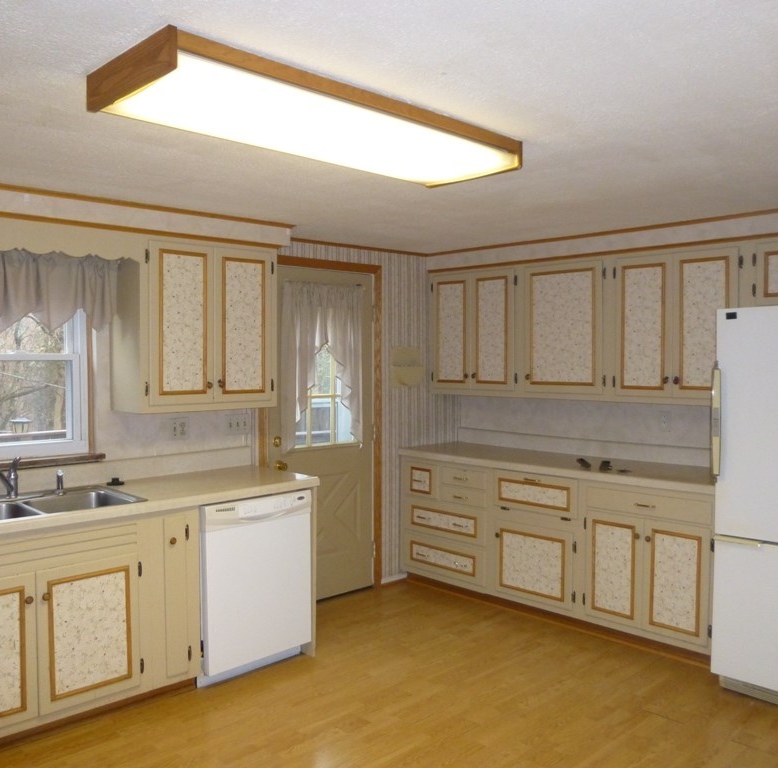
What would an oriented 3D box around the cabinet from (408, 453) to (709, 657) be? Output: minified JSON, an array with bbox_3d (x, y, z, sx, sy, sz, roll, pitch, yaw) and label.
[{"bbox_3d":[1.020,0.912,4.439,0.579,0.861,2.144,-2,3,-43],"label":"cabinet"}]

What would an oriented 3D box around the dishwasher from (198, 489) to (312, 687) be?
[{"bbox_3d":[-0.810,0.953,3.696,0.610,0.851,0.609,-2,3,-43],"label":"dishwasher"}]

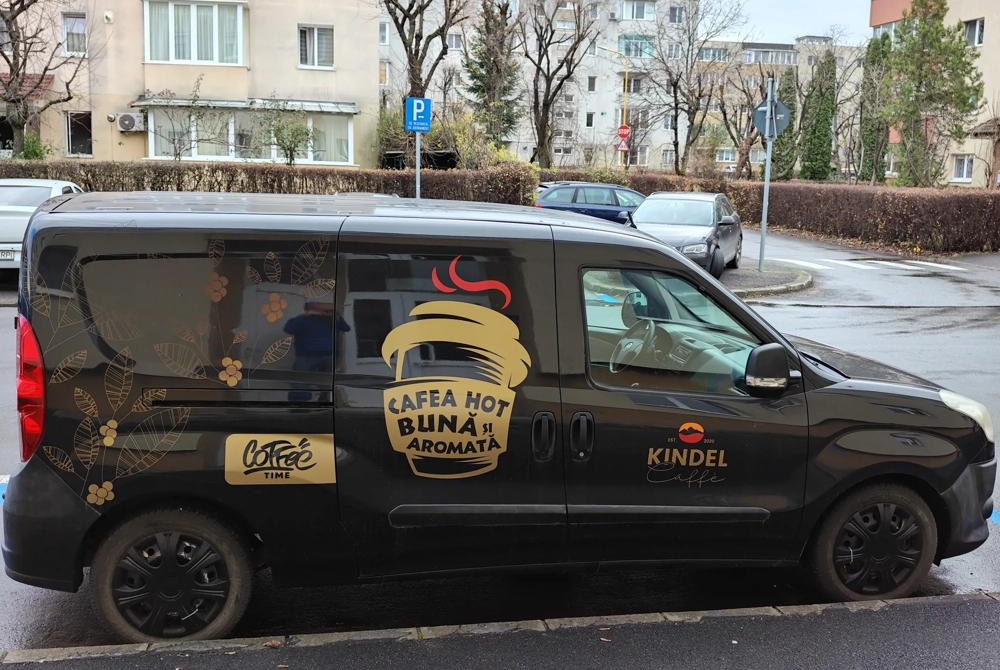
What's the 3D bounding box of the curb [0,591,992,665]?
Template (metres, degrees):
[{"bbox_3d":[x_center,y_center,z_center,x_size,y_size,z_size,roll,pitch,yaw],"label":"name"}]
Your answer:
[{"bbox_3d":[0.213,1.256,4.171,4.300,0.140,0.130,0,8,-11],"label":"curb"}]

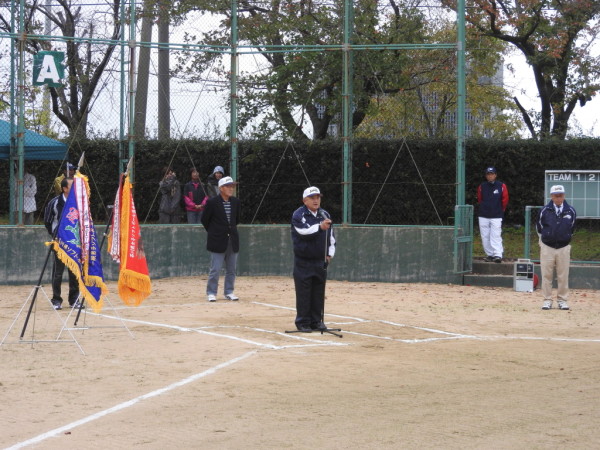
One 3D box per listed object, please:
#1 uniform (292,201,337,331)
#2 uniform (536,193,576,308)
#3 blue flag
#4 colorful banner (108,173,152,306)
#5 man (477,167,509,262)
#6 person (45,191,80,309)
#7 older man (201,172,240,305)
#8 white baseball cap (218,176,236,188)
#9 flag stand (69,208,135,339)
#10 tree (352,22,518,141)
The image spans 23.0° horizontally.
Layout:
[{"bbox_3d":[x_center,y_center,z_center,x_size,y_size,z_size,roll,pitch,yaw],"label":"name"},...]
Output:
[{"bbox_3d":[0.158,0.400,17.200,0.550,1.700,0.450,0,2,-25],"label":"uniform"},{"bbox_3d":[3.541,0.307,20.300,0.540,1.690,0.360,1,2,4],"label":"uniform"},{"bbox_3d":[-2.303,0.171,15.250,0.650,1.480,0.350,0,2,-15],"label":"blue flag"},{"bbox_3d":[-1.967,0.168,17.100,0.520,1.550,0.380,0,2,-3],"label":"colorful banner"},{"bbox_3d":[3.332,-0.173,25.500,0.540,1.670,0.340,1,2,6],"label":"man"},{"bbox_3d":[-3.146,0.339,19.600,0.520,1.550,0.360,-1,2,-34],"label":"person"},{"bbox_3d":[-1.116,0.196,20.950,0.530,1.730,0.360,-1,2,-28],"label":"older man"},{"bbox_3d":[-1.026,-0.606,21.000,0.270,0.150,0.190,2,2,38],"label":"white baseball cap"},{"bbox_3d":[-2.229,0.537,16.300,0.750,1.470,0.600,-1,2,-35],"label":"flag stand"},{"bbox_3d":[3.572,-2.437,38.000,4.400,5.600,4.300,0,2,0],"label":"tree"}]

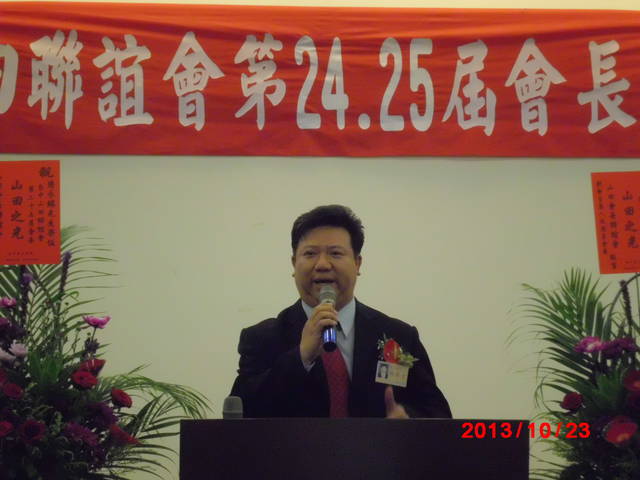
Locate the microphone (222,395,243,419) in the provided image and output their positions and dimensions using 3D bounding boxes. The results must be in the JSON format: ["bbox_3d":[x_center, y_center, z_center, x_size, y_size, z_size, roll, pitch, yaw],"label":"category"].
[{"bbox_3d":[-0.214,0.469,3.971,0.050,0.170,0.050,0,-6,0],"label":"microphone"}]

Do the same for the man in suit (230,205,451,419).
[{"bbox_3d":[0.055,0.759,4.120,0.590,1.720,0.420,0,-6,4],"label":"man in suit"}]

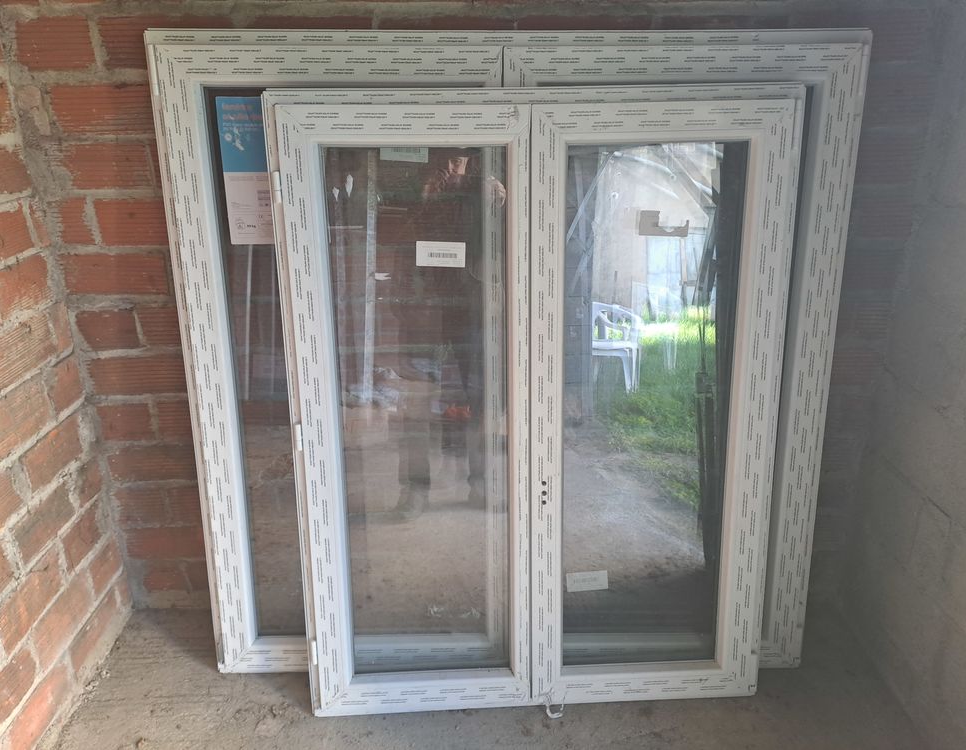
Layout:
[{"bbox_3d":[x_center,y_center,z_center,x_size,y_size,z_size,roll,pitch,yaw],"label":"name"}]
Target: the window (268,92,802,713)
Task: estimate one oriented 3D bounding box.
[{"bbox_3d":[0.111,0.106,1.496,1.000,1.300,0.085,-2,13,-2],"label":"window"}]

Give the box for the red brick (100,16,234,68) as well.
[{"bbox_3d":[-0.632,-0.688,1.504,0.266,0.094,0.120,-1,22,-1],"label":"red brick"}]

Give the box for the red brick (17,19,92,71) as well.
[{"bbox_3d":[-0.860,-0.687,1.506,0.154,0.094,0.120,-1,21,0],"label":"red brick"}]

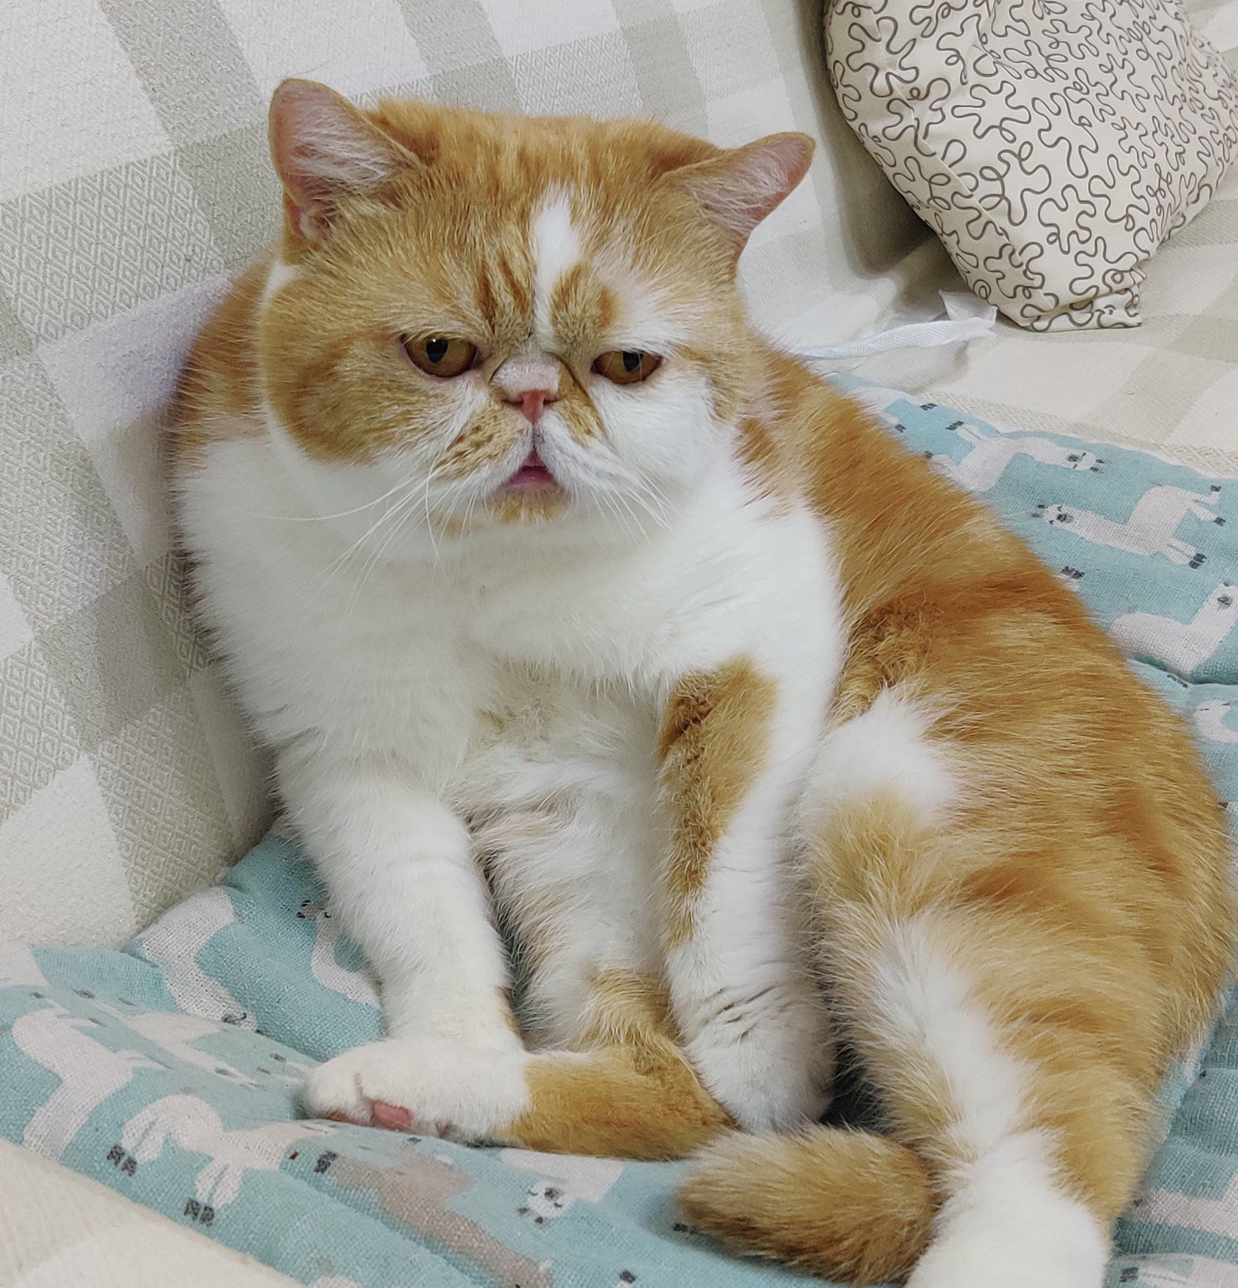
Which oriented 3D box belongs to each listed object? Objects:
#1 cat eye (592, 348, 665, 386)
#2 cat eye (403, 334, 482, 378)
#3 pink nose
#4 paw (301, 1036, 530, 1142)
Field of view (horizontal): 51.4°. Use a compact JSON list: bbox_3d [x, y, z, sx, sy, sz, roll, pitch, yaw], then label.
[{"bbox_3d":[0.002,-0.085,0.394,0.022,0.013,0.012,2,17,-12],"label":"cat eye"},{"bbox_3d":[-0.054,-0.087,0.389,0.024,0.013,0.012,5,17,-2],"label":"cat eye"},{"bbox_3d":[-0.025,-0.071,0.382,0.013,0.011,0.009,3,17,-7],"label":"pink nose"},{"bbox_3d":[-0.064,0.140,0.405,0.071,0.031,0.040,3,28,1],"label":"paw"}]

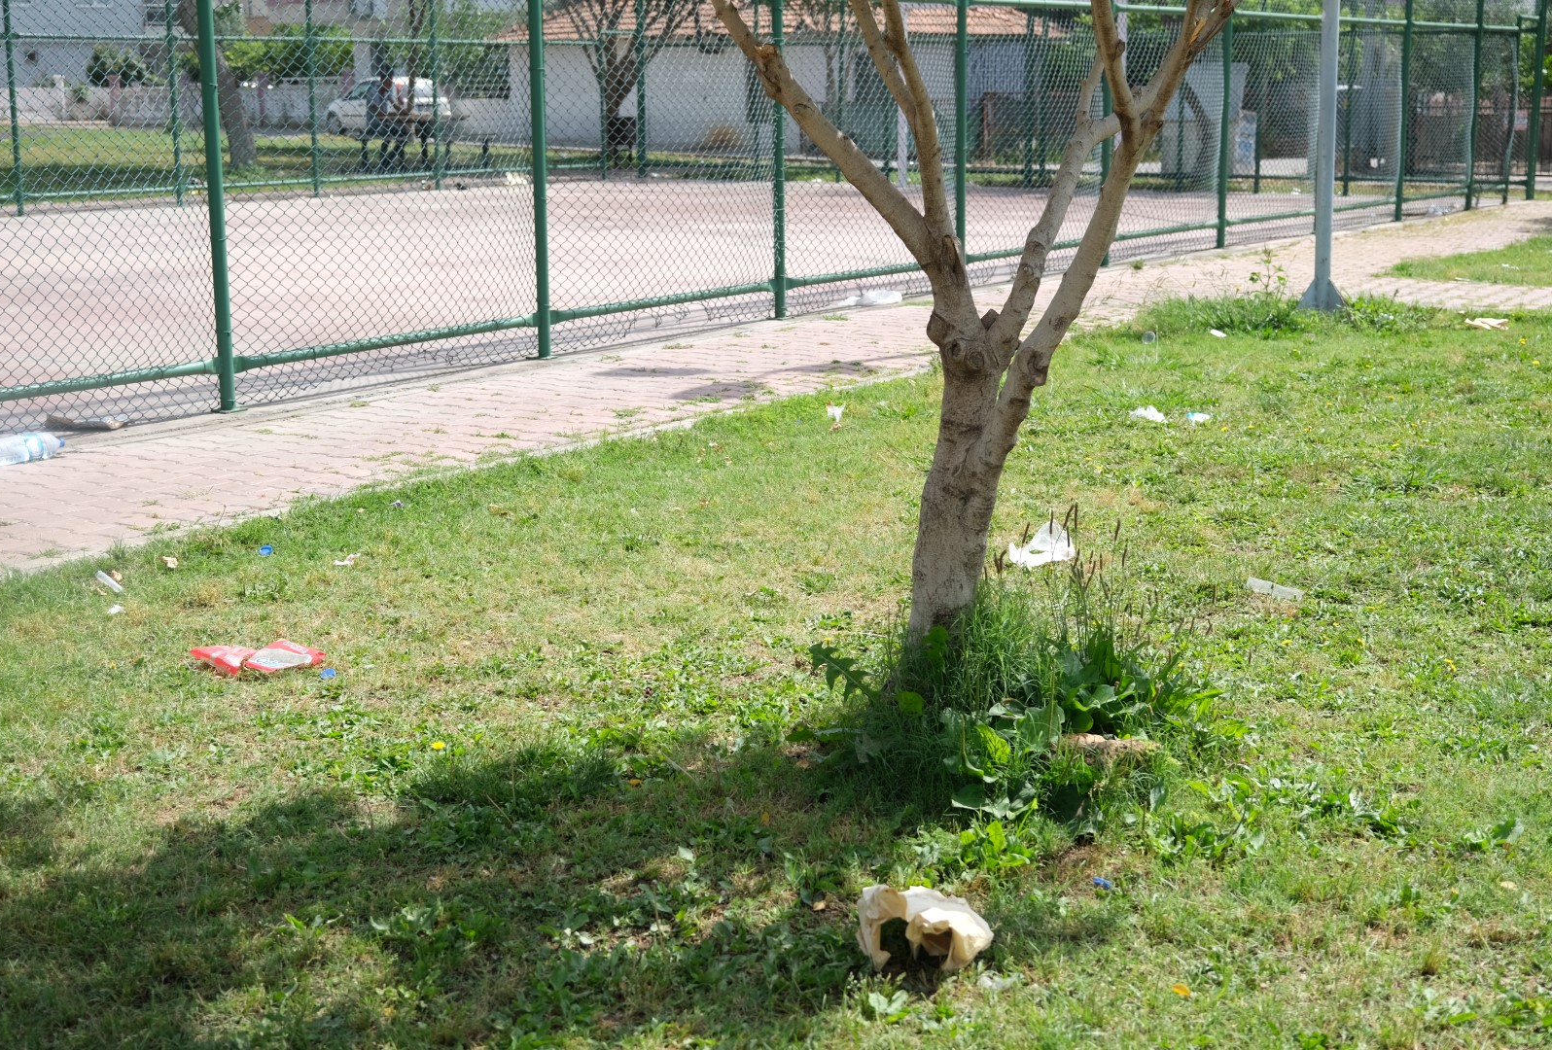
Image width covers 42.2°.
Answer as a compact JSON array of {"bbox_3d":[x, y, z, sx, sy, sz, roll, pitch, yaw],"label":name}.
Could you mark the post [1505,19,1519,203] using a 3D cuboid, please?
[{"bbox_3d":[7.897,-4.437,21.608,0.060,1.970,0.060,8,15,36],"label":"post"}]

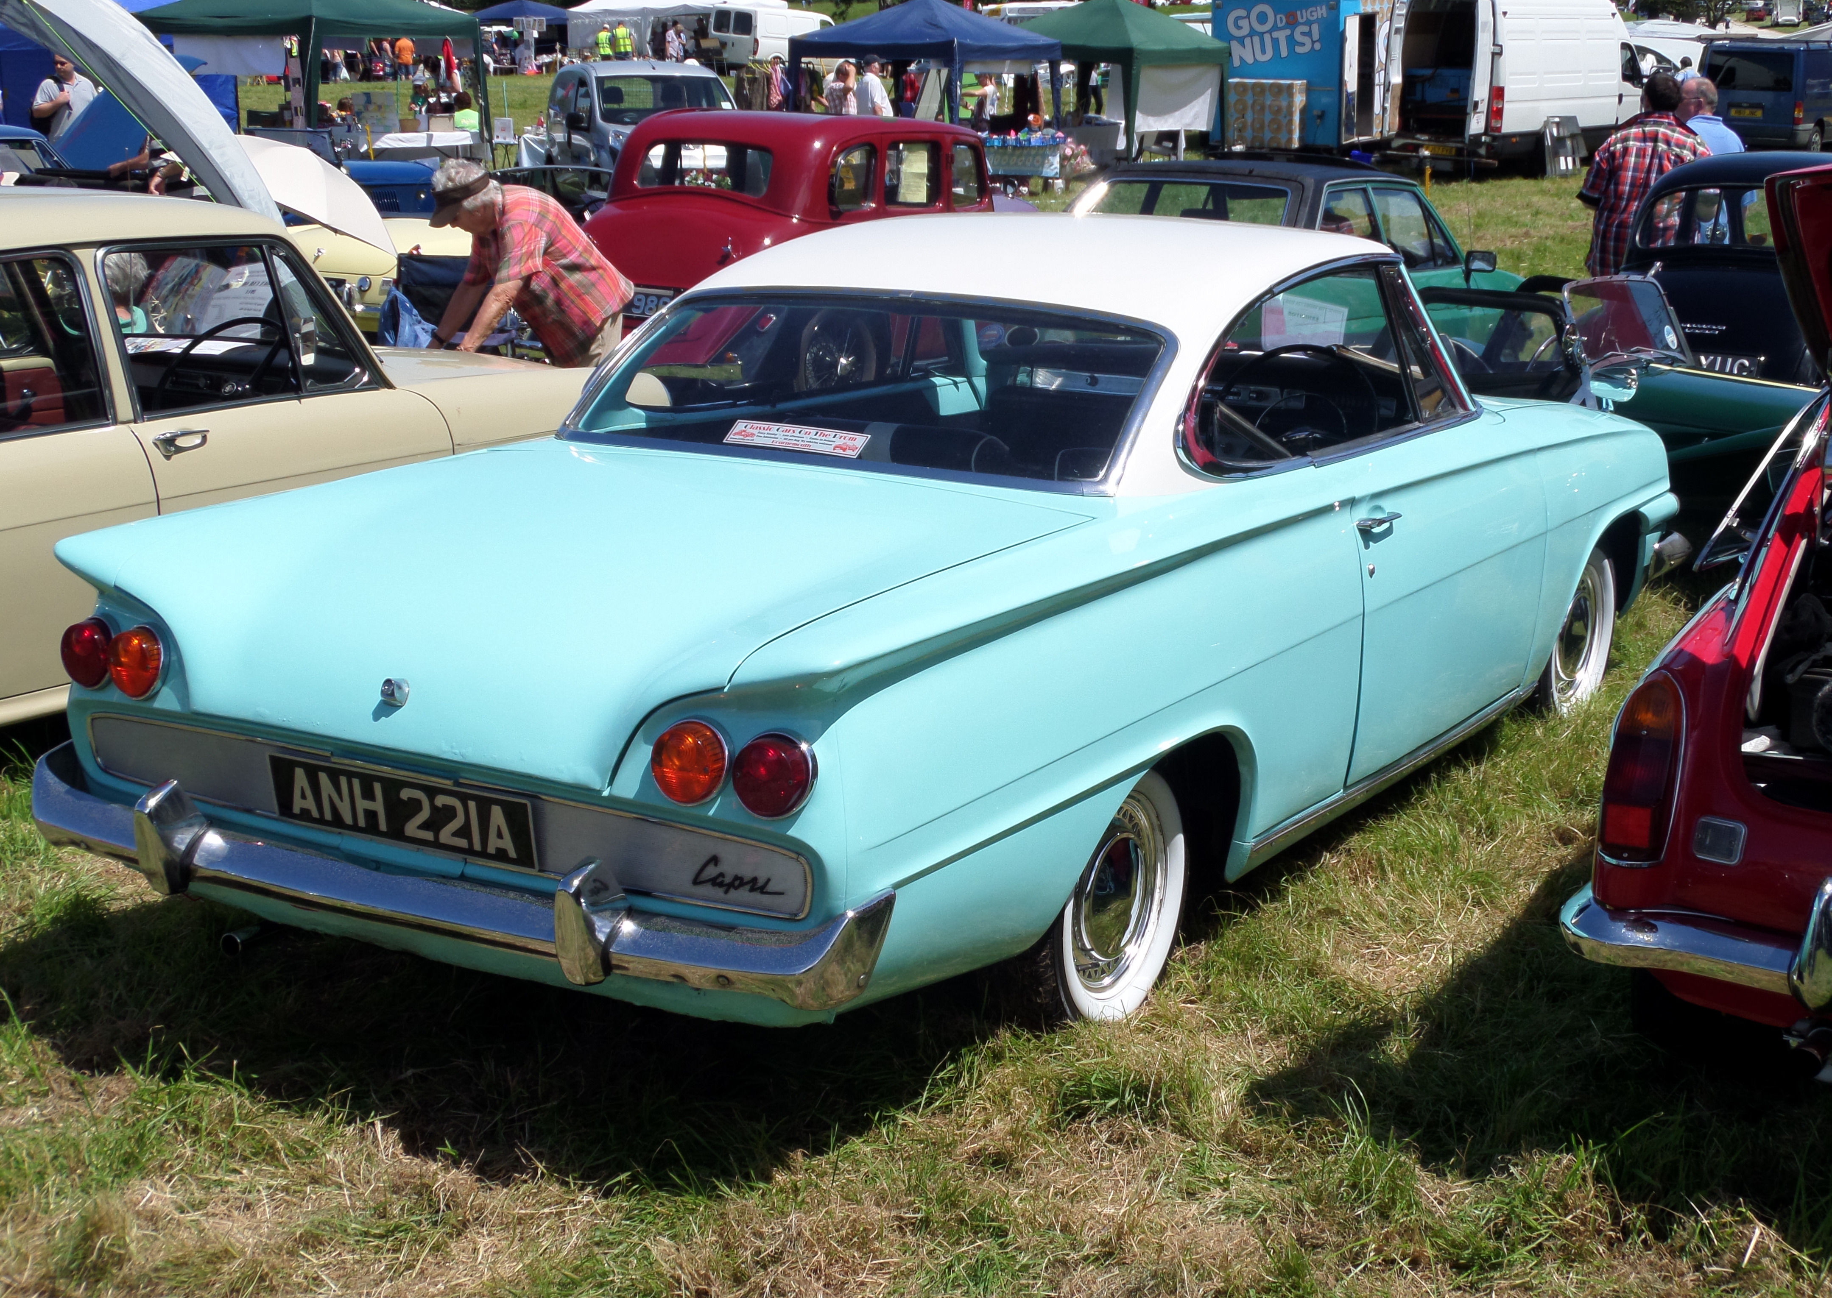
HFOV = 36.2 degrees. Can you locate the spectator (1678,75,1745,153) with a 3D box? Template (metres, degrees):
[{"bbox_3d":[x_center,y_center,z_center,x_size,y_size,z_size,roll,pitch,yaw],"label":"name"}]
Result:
[{"bbox_3d":[3.912,-1.947,13.800,0.290,1.720,0.480,11,17,39],"label":"spectator"}]

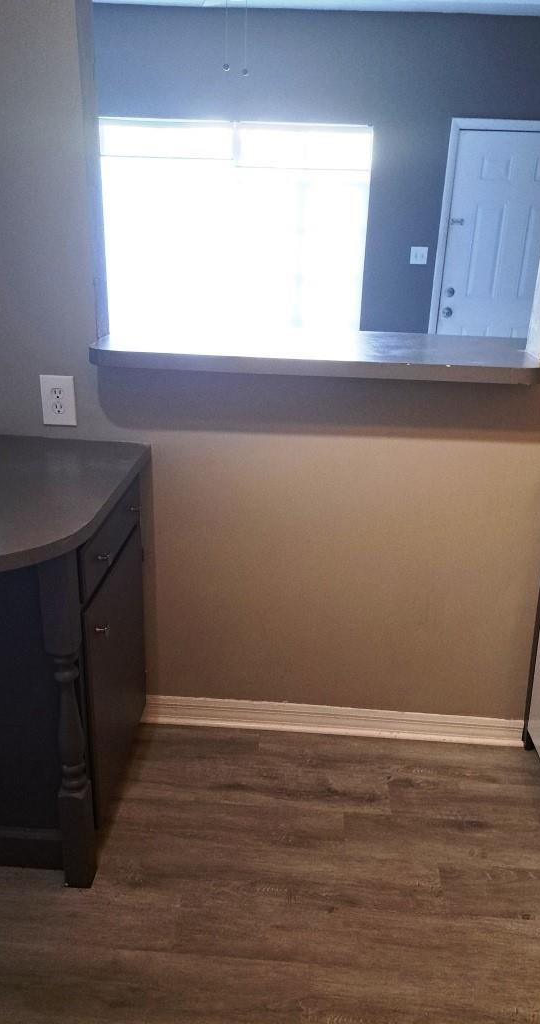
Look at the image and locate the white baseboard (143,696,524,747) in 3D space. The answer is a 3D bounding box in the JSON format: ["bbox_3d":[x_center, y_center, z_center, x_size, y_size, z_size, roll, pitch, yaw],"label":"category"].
[{"bbox_3d":[0.185,0.651,2.205,1.199,0.086,0.020,3,21,3],"label":"white baseboard"}]

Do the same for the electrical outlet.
[{"bbox_3d":[-0.566,-0.298,1.903,0.089,0.132,0.010,3,21,3],"label":"electrical outlet"}]

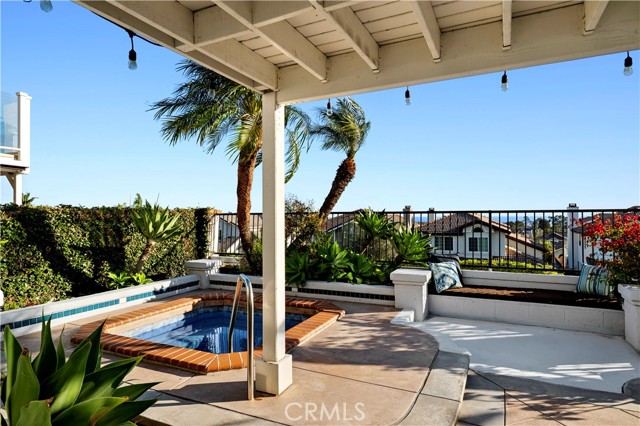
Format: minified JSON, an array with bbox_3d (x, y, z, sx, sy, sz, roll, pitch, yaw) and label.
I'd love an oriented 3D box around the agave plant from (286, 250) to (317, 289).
[{"bbox_3d":[-0.375,1.010,6.750,0.630,0.680,0.600,0,0,0],"label":"agave plant"}]

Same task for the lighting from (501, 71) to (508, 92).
[{"bbox_3d":[1.179,-0.839,2.380,0.046,0.140,0.046,0,0,0],"label":"lighting"}]

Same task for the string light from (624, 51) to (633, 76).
[{"bbox_3d":[1.711,-0.829,2.070,0.042,0.140,0.042,0,0,0],"label":"string light"}]

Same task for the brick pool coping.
[{"bbox_3d":[-1.254,1.373,4.724,2.611,0.100,2.611,0,0,24],"label":"brick pool coping"}]

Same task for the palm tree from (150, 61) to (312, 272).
[{"bbox_3d":[-1.750,-0.950,7.600,3.150,4.350,2.800,0,0,-13],"label":"palm tree"}]

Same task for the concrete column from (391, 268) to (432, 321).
[{"bbox_3d":[1.406,1.245,5.700,0.530,0.672,0.530,0,0,25],"label":"concrete column"}]

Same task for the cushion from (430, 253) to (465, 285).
[{"bbox_3d":[2.132,0.977,6.253,0.500,0.520,0.160,0,-19,-16],"label":"cushion"}]

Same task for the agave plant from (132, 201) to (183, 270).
[{"bbox_3d":[-3.000,0.430,6.900,0.920,1.360,0.850,0,0,-23],"label":"agave plant"}]

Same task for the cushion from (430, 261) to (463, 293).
[{"bbox_3d":[2.055,1.032,6.064,0.490,0.490,0.160,0,-23,-26],"label":"cushion"}]

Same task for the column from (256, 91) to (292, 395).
[{"bbox_3d":[-0.375,0.230,3.060,0.213,2.400,0.213,0,0,25],"label":"column"}]

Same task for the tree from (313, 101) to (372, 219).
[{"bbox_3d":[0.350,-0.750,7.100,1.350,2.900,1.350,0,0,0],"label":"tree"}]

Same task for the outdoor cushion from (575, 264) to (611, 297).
[{"bbox_3d":[4.345,1.059,5.878,0.160,0.460,0.450,32,-21,-37],"label":"outdoor cushion"}]

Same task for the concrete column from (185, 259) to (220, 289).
[{"bbox_3d":[-2.280,1.209,7.360,0.505,0.485,0.505,0,0,25],"label":"concrete column"}]

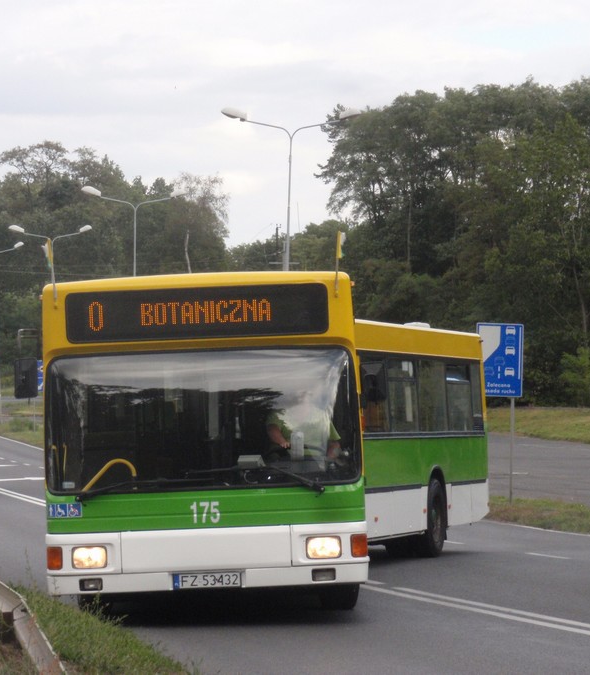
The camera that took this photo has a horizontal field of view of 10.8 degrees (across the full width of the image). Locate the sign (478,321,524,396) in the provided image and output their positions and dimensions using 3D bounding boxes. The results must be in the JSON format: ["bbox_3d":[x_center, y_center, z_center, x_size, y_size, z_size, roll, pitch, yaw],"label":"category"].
[{"bbox_3d":[4.288,0.479,65.000,0.990,1.560,0.050,1,-1,-15],"label":"sign"}]

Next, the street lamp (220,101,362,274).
[{"bbox_3d":[-0.163,-1.316,85.000,3.900,9.900,0.360,1,-1,-10],"label":"street lamp"}]

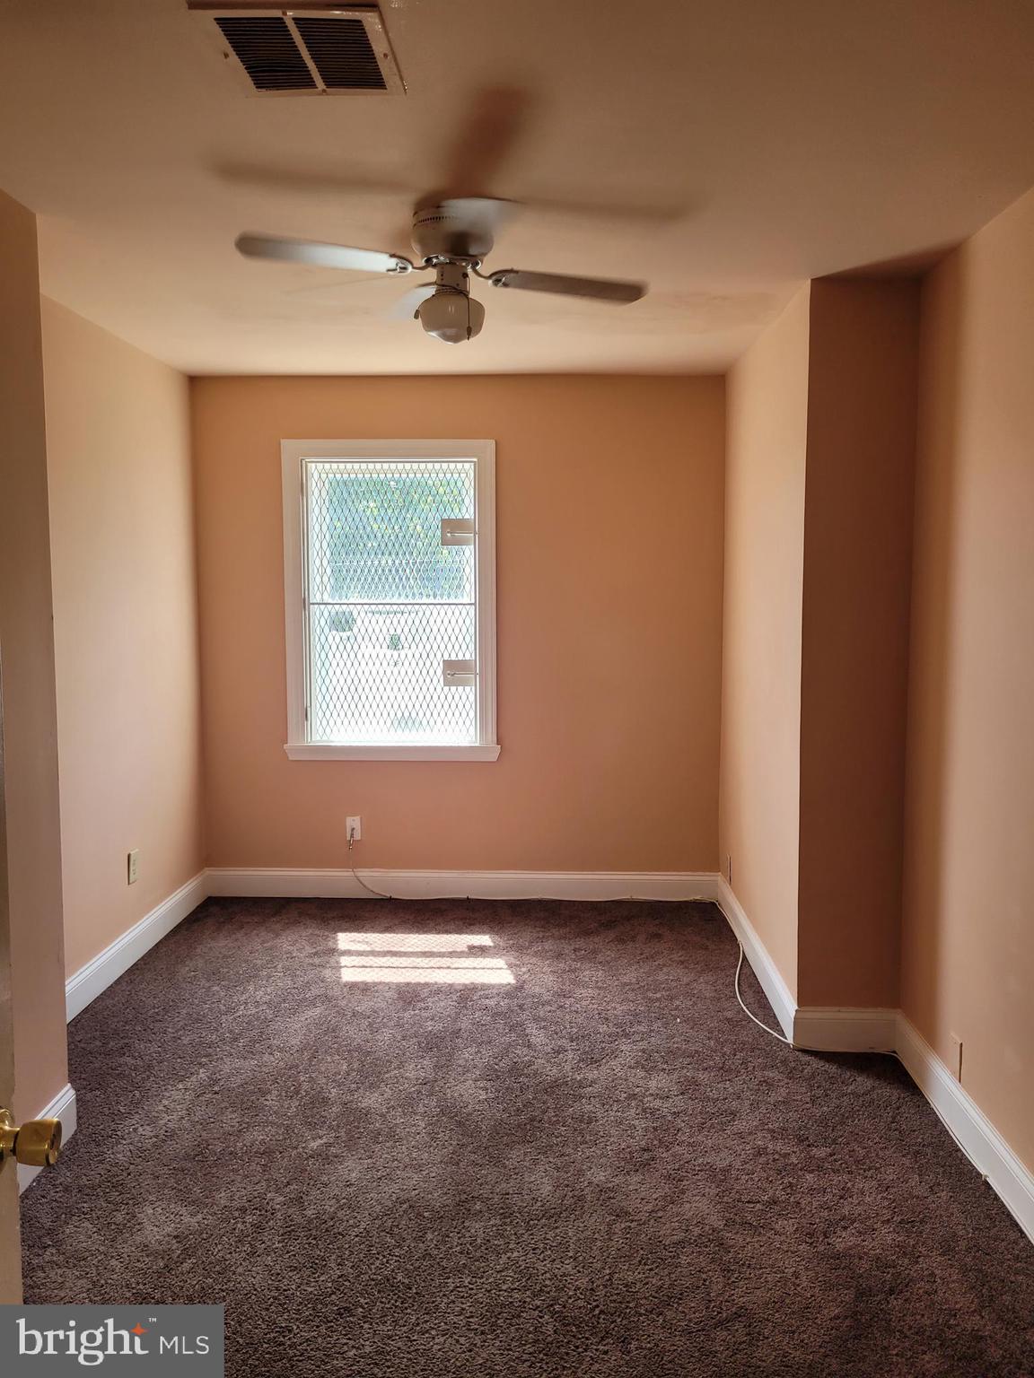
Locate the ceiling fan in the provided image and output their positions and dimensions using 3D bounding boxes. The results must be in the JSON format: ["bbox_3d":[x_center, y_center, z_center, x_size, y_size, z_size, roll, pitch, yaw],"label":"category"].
[{"bbox_3d":[-0.149,-1.037,2.615,1.080,0.325,1.080,-2,6,-21],"label":"ceiling fan"}]

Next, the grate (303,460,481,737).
[{"bbox_3d":[-0.571,-0.391,4.741,0.779,1.290,0.030,0,6,2],"label":"grate"}]

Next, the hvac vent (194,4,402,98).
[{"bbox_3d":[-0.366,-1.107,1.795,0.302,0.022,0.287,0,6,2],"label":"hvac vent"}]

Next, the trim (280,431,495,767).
[{"bbox_3d":[-0.580,-0.394,4.726,0.976,1.461,0.070,0,6,2],"label":"trim"}]

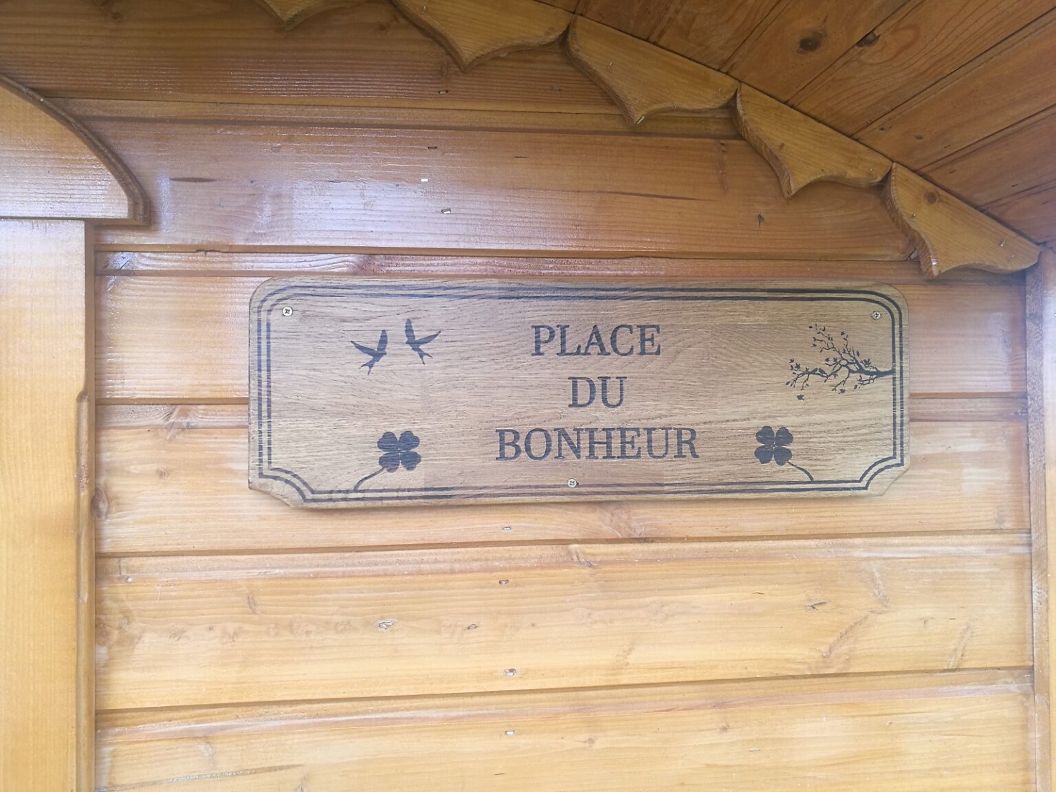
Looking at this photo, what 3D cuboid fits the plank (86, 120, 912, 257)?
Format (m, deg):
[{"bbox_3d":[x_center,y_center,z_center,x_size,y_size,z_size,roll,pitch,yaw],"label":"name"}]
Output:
[{"bbox_3d":[-0.004,-0.179,0.741,0.738,0.110,0.020,0,-1,-6],"label":"plank"}]

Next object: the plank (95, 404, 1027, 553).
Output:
[{"bbox_3d":[0.053,0.068,0.742,0.837,0.125,0.020,0,-1,-6],"label":"plank"}]

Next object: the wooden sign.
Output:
[{"bbox_3d":[0.056,-0.004,0.724,0.580,0.194,0.018,0,-1,-6],"label":"wooden sign"}]

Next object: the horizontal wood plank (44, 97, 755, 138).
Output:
[{"bbox_3d":[-0.103,-0.244,0.734,0.596,0.018,0.016,0,-1,-6],"label":"horizontal wood plank"}]

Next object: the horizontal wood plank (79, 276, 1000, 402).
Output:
[{"bbox_3d":[0.052,-0.051,0.744,0.837,0.108,0.020,0,-1,-6],"label":"horizontal wood plank"}]

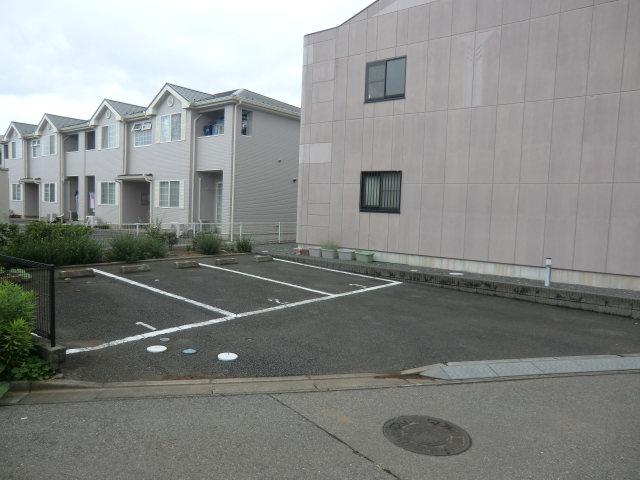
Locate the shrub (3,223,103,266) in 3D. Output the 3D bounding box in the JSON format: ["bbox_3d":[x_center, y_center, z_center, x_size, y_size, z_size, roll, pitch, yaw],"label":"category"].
[{"bbox_3d":[-6.354,0.068,10.616,2.050,0.950,1.100,-4,7,-44],"label":"shrub"}]

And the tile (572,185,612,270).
[{"bbox_3d":[5.778,-0.261,9.397,0.600,1.871,0.060,5,6,37],"label":"tile"}]

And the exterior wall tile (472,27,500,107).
[{"bbox_3d":[4.001,-4.117,10.625,0.607,1.817,0.050,5,6,36],"label":"exterior wall tile"}]

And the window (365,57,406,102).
[{"bbox_3d":[1.792,-4.350,12.131,1.270,1.090,0.100,5,6,37],"label":"window"}]

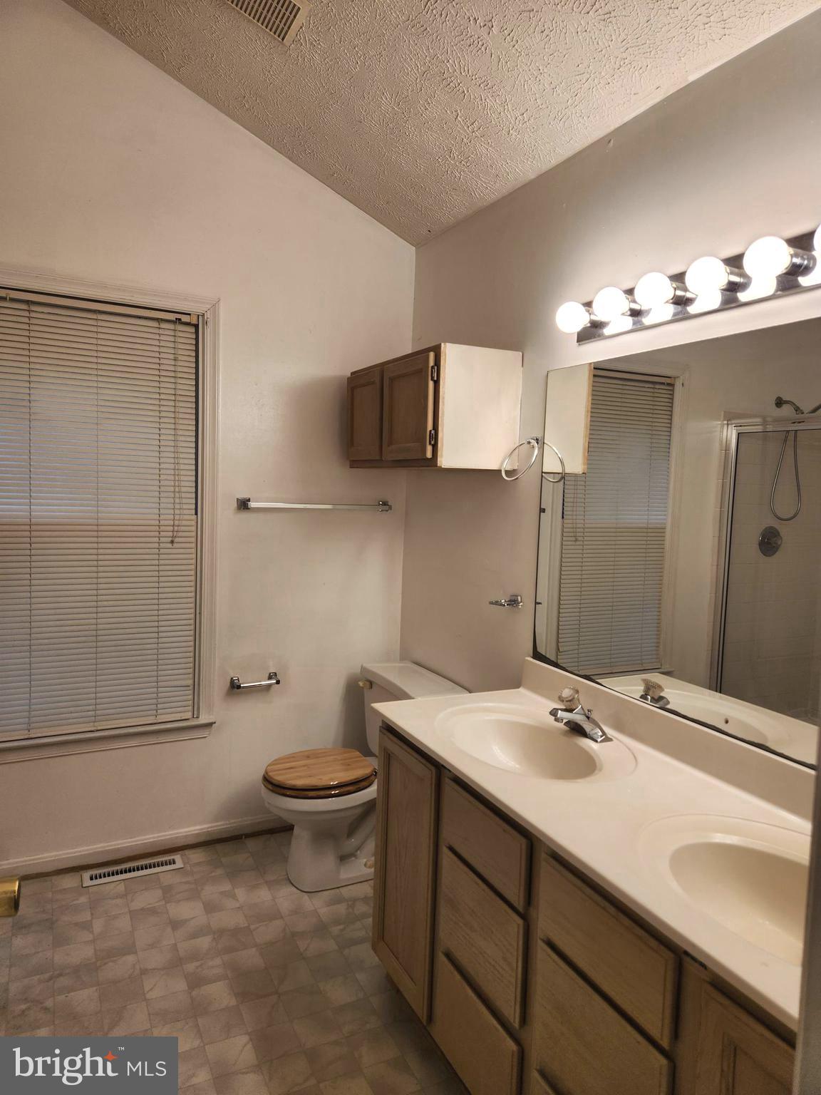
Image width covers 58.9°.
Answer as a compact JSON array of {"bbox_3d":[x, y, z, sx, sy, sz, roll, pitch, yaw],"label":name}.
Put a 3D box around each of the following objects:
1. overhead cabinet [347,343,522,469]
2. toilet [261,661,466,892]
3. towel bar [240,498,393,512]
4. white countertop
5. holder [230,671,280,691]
[{"bbox_3d":[0.051,-0.477,2.641,0.320,0.383,0.756,-1,6,-26],"label":"overhead cabinet"},{"bbox_3d":[-0.210,0.859,2.742,0.693,0.712,0.484,-1,6,-26],"label":"toilet"},{"bbox_3d":[-0.370,-0.172,2.945,0.646,0.050,0.074,-1,6,-26],"label":"towel bar"},{"bbox_3d":[0.479,0.490,1.542,0.544,0.132,1.534,-1,6,-26],"label":"white countertop"},{"bbox_3d":[-0.613,0.532,2.898,0.195,0.048,0.079,-1,6,-26],"label":"holder"}]

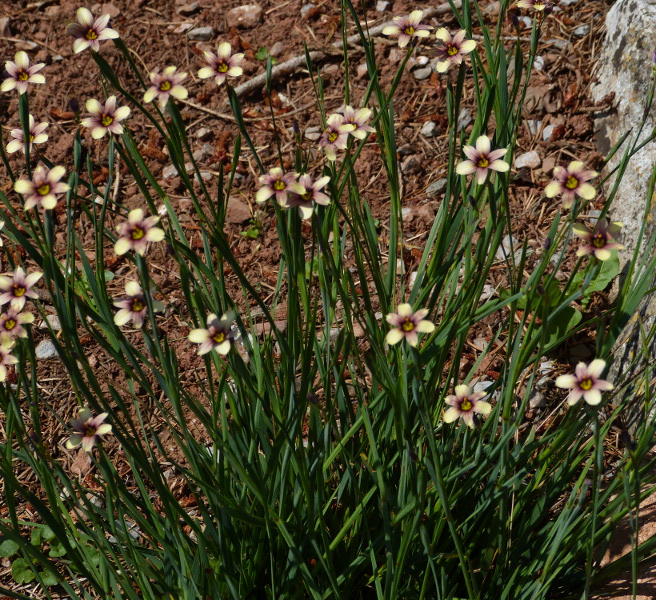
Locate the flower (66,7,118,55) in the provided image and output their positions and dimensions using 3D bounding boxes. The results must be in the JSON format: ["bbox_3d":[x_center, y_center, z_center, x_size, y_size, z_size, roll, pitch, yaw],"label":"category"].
[{"bbox_3d":[-0.118,-0.136,1.130,0.027,0.010,0.026,-10,76,-12],"label":"flower"}]

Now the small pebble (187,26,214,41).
[{"bbox_3d":[-0.087,-0.182,1.530,0.018,0.009,0.011,0,40,0],"label":"small pebble"}]

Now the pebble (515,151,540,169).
[{"bbox_3d":[0.129,-0.091,1.450,0.018,0.010,0.014,0,40,0],"label":"pebble"}]

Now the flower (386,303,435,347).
[{"bbox_3d":[0.039,0.012,1.060,0.023,0.009,0.022,2,84,2],"label":"flower"}]

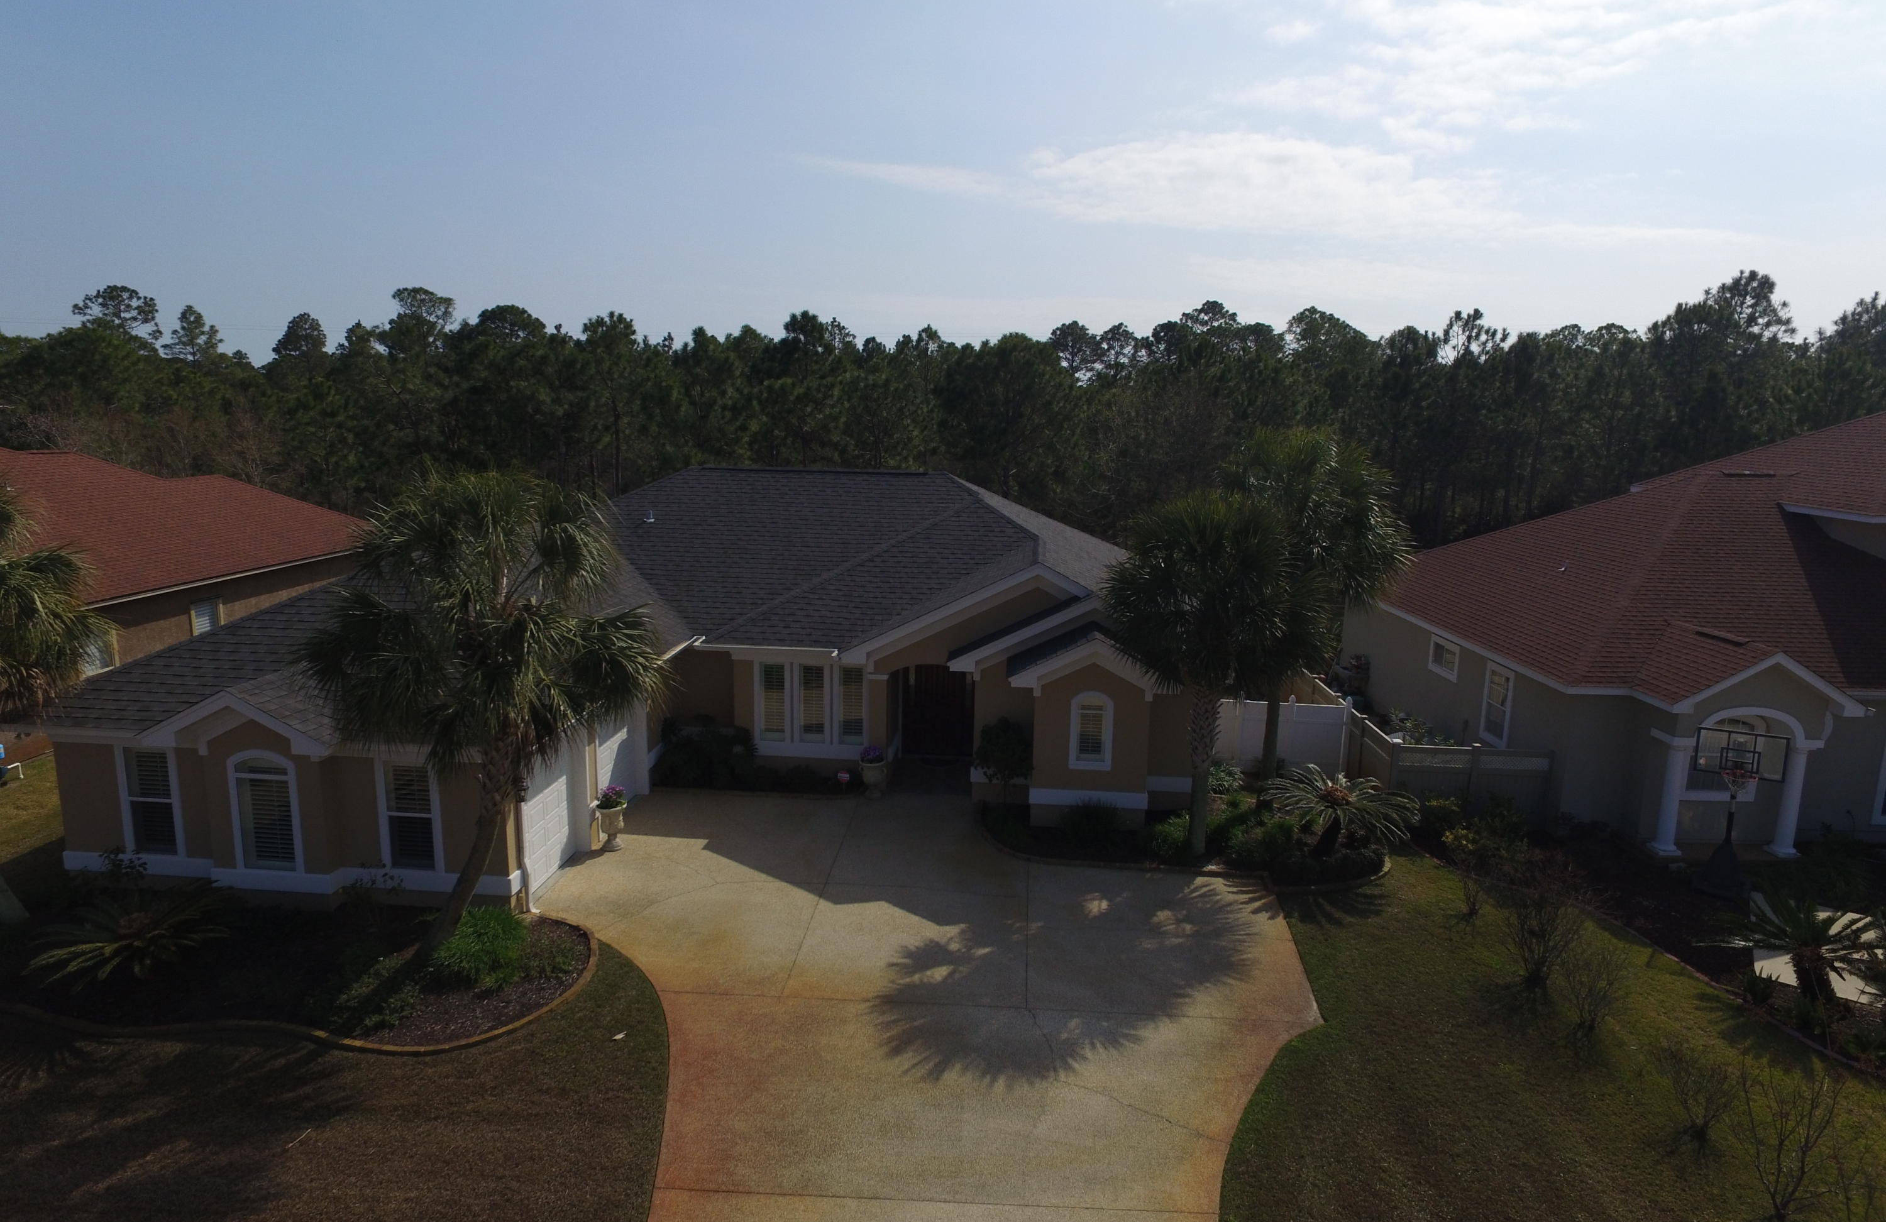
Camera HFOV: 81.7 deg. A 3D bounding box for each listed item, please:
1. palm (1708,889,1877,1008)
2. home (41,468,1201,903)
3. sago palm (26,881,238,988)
[{"bbox_3d":[13.072,5.225,16.641,2.150,1.700,2.100,2,10,4],"label":"palm"},{"bbox_3d":[-3.909,-0.082,29.302,21.750,6.920,24.530,2,10,4],"label":"home"},{"bbox_3d":[-12.233,4.952,16.652,2.500,1.200,2.450,2,10,4],"label":"sago palm"}]

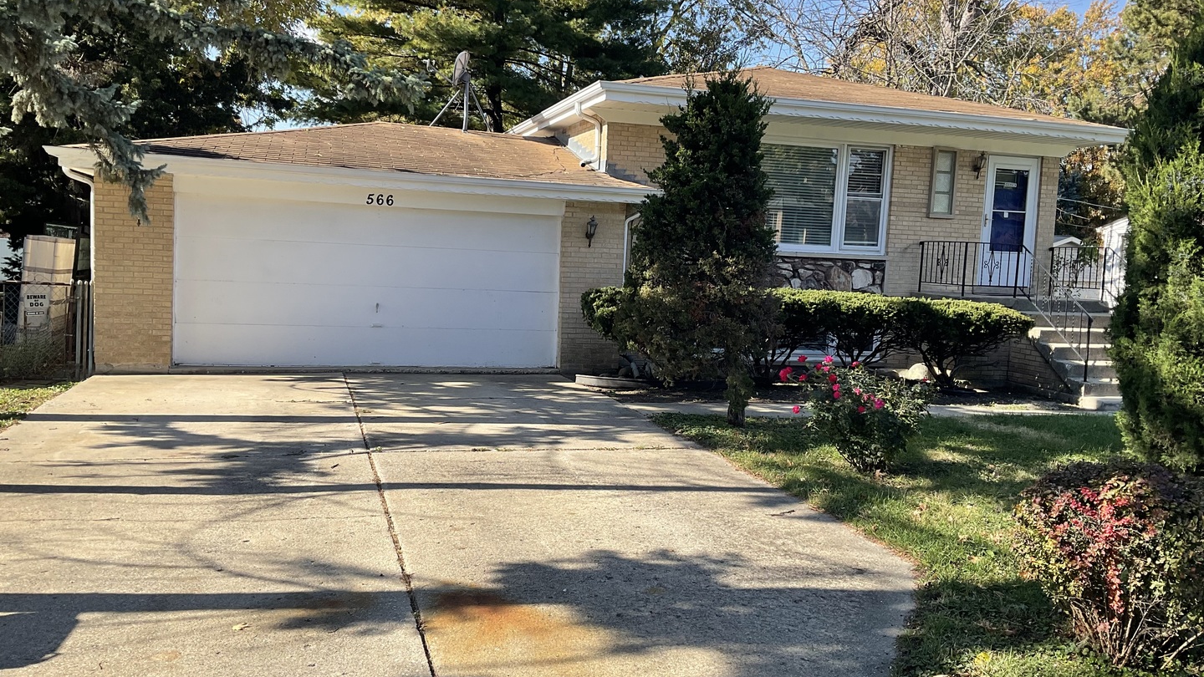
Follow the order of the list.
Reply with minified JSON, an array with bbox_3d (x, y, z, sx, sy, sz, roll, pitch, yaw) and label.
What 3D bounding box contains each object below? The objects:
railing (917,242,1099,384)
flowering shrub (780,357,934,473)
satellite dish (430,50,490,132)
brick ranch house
[{"bbox_3d":[5.733,-0.461,14.563,0.950,1.820,2.750,1,5,-17],"label":"railing"},{"bbox_3d":[2.086,0.602,8.228,1.150,0.930,1.050,1,5,-17],"label":"flowering shrub"},{"bbox_3d":[-2.327,-4.032,16.469,0.950,1.300,0.700,3,5,12],"label":"satellite dish"},{"bbox_3d":[-0.307,-2.444,17.954,15.300,5.220,9.500,1,5,-17],"label":"brick ranch house"}]

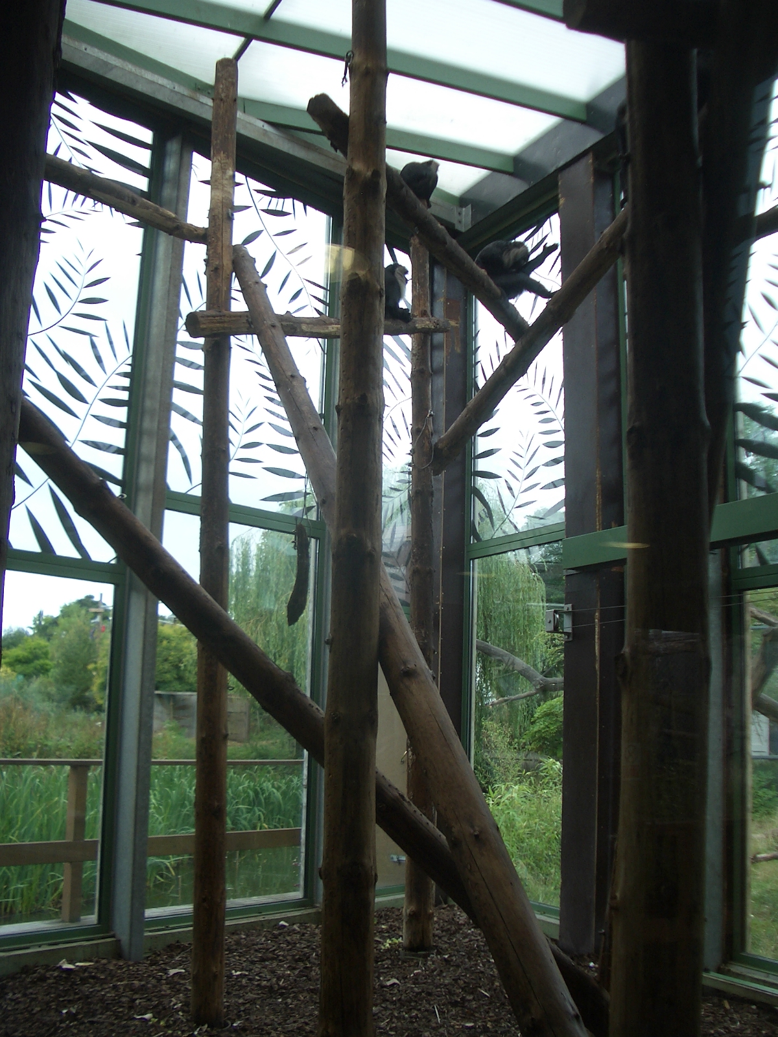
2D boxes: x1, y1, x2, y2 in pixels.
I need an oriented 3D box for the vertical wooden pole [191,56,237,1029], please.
[{"bbox_3d":[-0.950,-0.068,5.833,0.155,5.403,0.155,0,-9,0],"label":"vertical wooden pole"}]

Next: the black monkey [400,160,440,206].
[{"bbox_3d":[0.224,-2.472,7.738,0.310,0.360,0.250,4,-10,-17],"label":"black monkey"}]

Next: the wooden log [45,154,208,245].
[{"bbox_3d":[-1.423,-1.711,5.677,0.125,0.125,1.129,-7,-12,41],"label":"wooden log"}]

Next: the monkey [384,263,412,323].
[{"bbox_3d":[0.037,-1.584,7.362,0.290,0.420,0.250,4,-10,-14],"label":"monkey"}]

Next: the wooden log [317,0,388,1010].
[{"bbox_3d":[-0.133,-0.252,4.723,0.210,5.440,0.210,1,-9,0],"label":"wooden log"}]

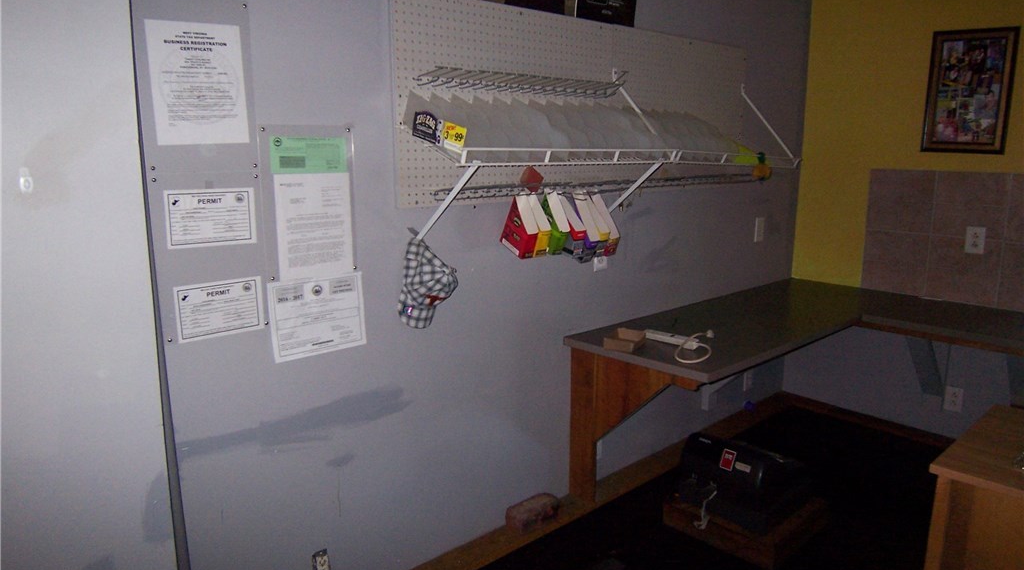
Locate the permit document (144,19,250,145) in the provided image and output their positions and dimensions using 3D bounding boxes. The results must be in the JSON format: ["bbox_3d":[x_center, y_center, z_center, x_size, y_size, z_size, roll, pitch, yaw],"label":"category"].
[{"bbox_3d":[-0.749,-0.481,1.634,0.216,0.279,0.010,-9,14,-40],"label":"permit document"}]

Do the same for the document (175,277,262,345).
[{"bbox_3d":[-0.744,0.062,1.743,0.216,0.140,0.010,-9,14,-40],"label":"document"}]

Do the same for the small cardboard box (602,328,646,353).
[{"bbox_3d":[0.408,0.200,2.442,0.108,0.041,0.158,6,12,27],"label":"small cardboard box"}]

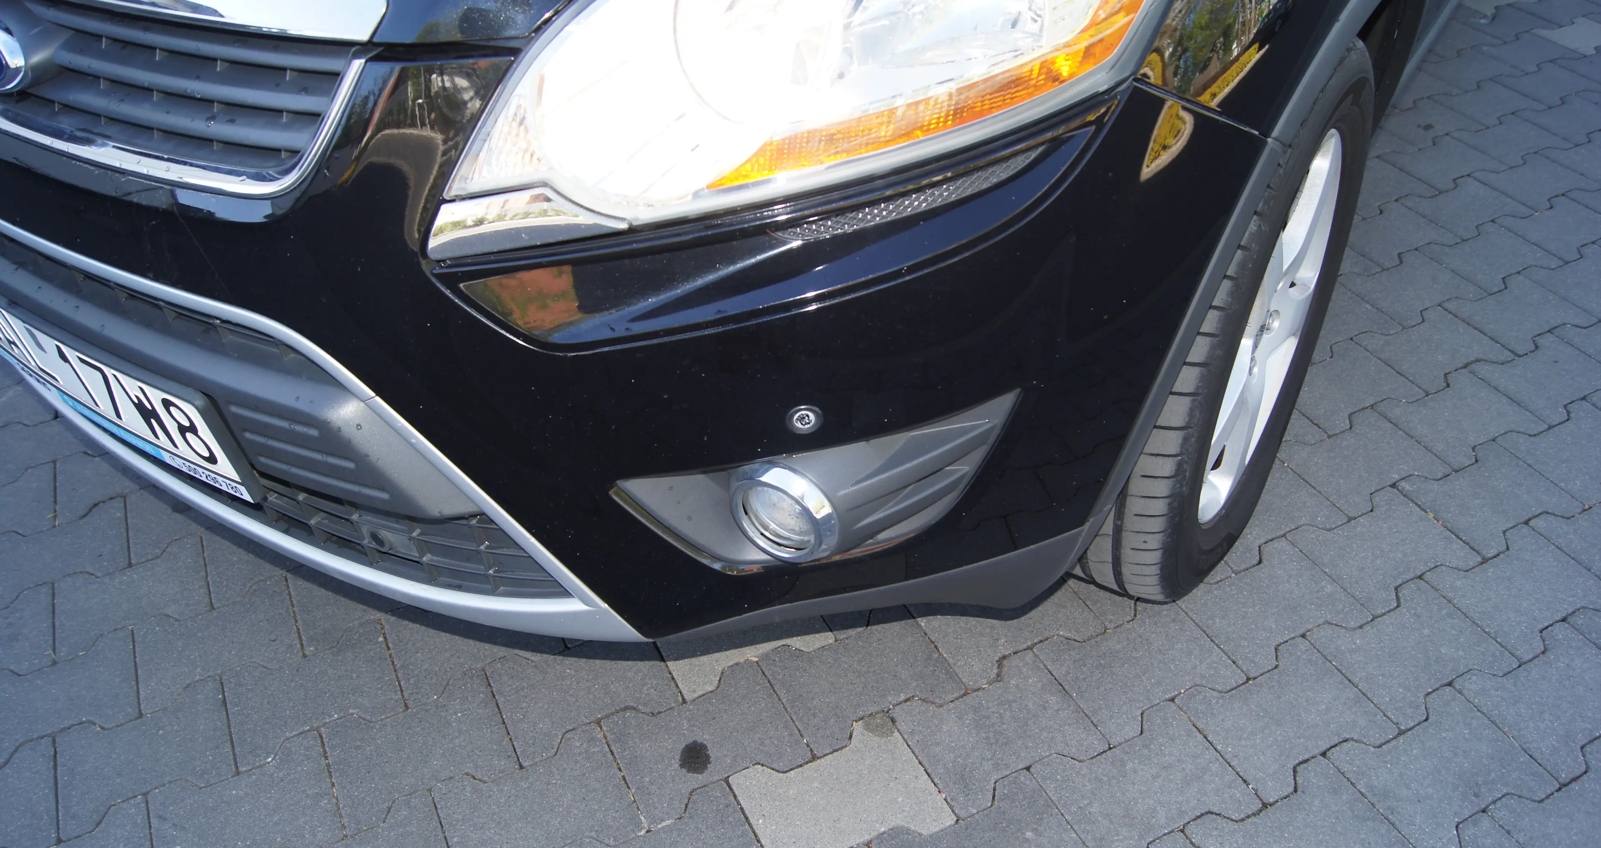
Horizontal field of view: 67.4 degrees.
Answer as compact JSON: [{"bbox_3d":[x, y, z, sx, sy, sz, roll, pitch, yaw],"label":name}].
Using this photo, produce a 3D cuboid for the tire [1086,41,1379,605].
[{"bbox_3d":[0.459,-0.139,1.428,0.242,0.685,0.687,22,46,27],"label":"tire"}]

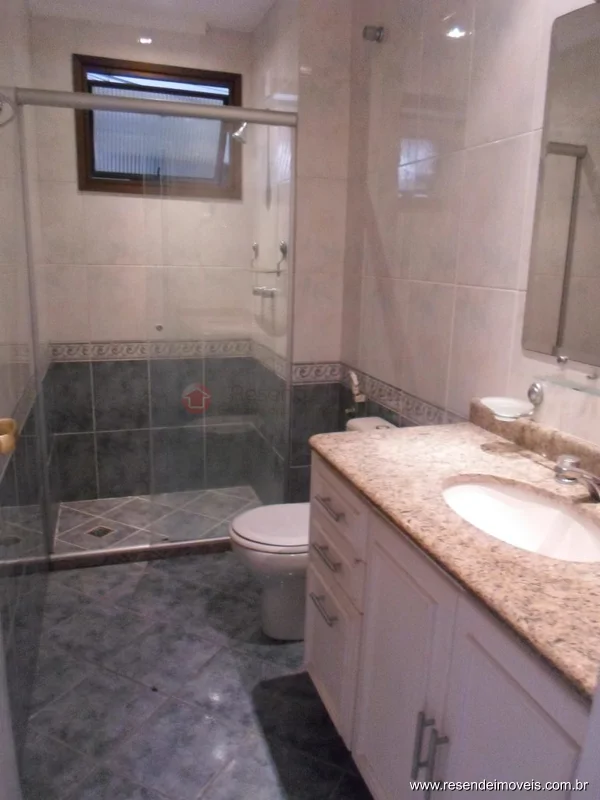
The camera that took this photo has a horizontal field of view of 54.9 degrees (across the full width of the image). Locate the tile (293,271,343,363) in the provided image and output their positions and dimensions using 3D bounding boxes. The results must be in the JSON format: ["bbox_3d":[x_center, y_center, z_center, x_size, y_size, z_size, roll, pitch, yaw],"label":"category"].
[{"bbox_3d":[0.084,-0.368,2.648,0.234,0.404,0.010,-3,15,-19],"label":"tile"}]

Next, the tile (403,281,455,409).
[{"bbox_3d":[0.438,-0.198,2.005,0.010,0.400,0.305,-3,15,-19],"label":"tile"}]

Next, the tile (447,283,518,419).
[{"bbox_3d":[0.538,-0.131,1.730,0.010,0.404,0.294,-3,15,-19],"label":"tile"}]

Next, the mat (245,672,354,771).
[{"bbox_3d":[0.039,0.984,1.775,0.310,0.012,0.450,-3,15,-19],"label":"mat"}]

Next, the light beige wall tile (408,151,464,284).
[{"bbox_3d":[0.448,-0.590,1.909,0.010,0.400,0.305,-3,15,-19],"label":"light beige wall tile"}]

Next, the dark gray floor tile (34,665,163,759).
[{"bbox_3d":[-0.606,0.952,1.775,0.293,0.010,0.293,9,16,27],"label":"dark gray floor tile"}]

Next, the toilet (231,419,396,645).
[{"bbox_3d":[0.054,0.487,2.226,0.650,0.760,0.380,-3,15,-19],"label":"toilet"}]

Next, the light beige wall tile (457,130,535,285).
[{"bbox_3d":[0.549,-0.522,1.635,0.010,0.400,0.294,-3,15,-19],"label":"light beige wall tile"}]

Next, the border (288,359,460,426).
[{"bbox_3d":[0.240,-0.008,2.246,0.234,0.097,0.996,-3,15,-19],"label":"border"}]

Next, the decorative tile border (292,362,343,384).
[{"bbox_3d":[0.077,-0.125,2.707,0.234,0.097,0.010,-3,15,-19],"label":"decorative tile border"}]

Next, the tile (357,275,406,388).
[{"bbox_3d":[0.329,-0.279,2.313,0.010,0.400,0.340,-3,15,-19],"label":"tile"}]

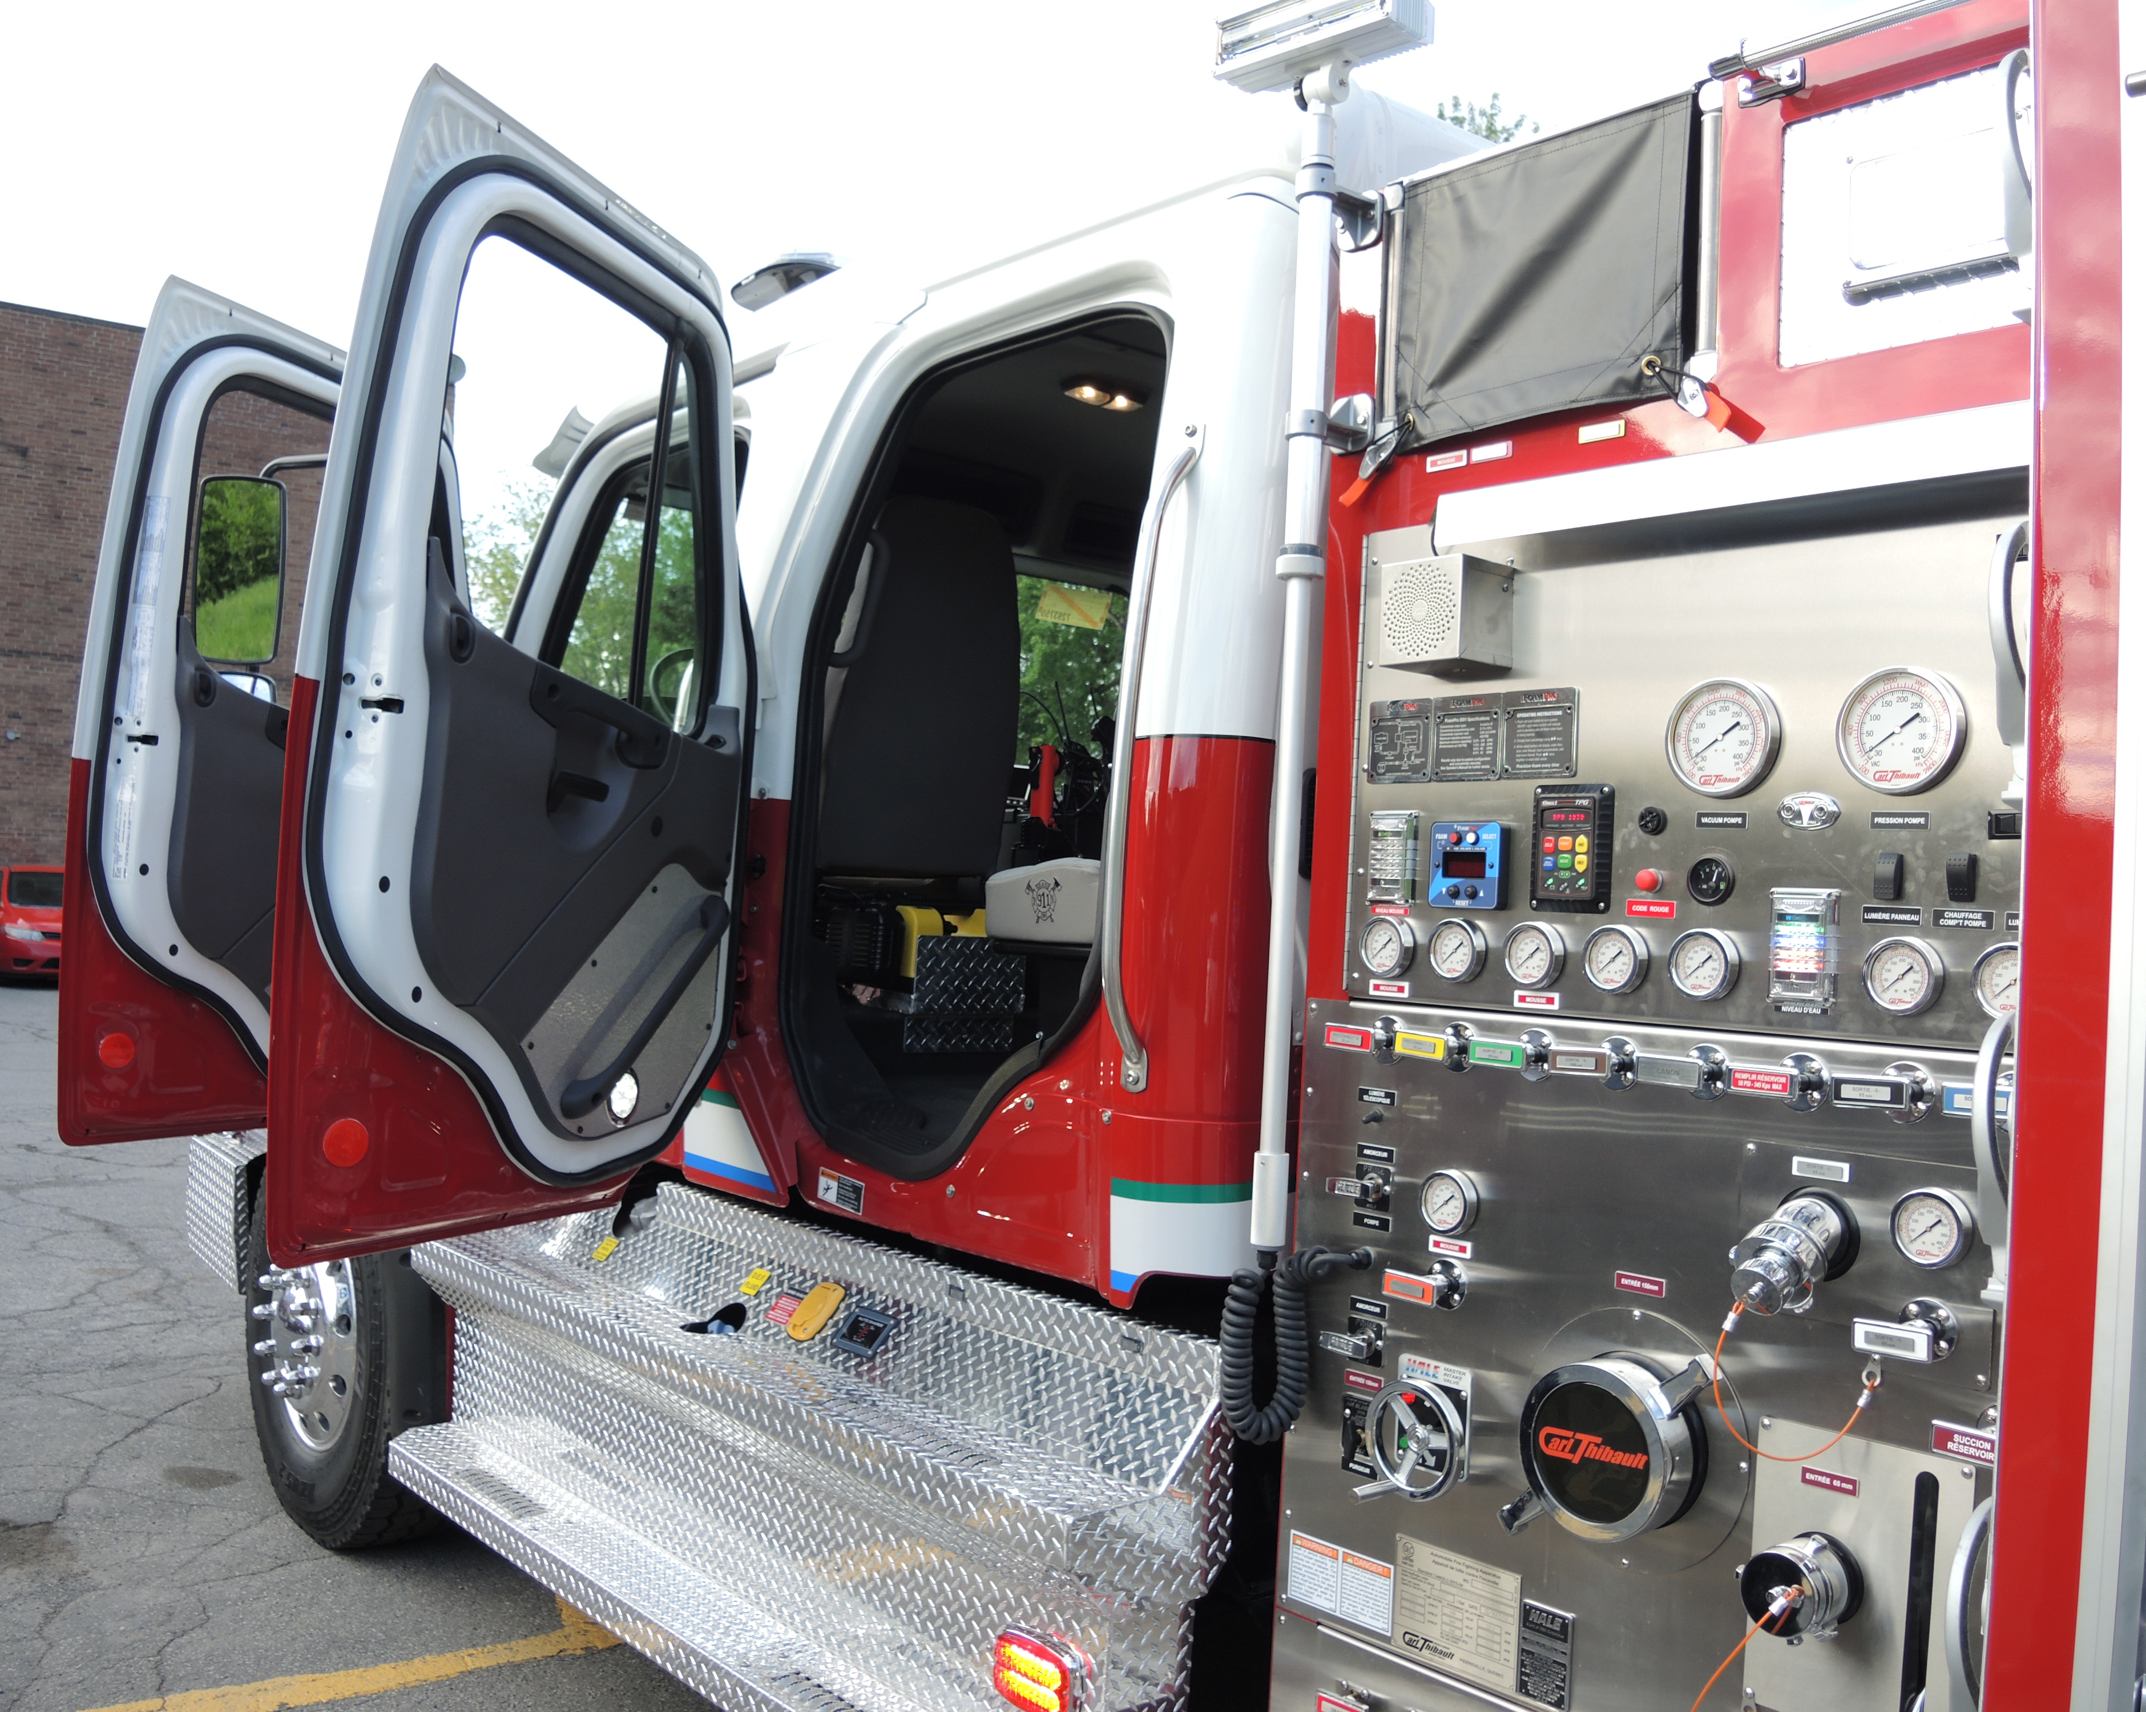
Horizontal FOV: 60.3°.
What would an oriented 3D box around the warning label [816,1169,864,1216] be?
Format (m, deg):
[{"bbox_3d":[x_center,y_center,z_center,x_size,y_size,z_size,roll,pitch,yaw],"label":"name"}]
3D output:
[{"bbox_3d":[-0.392,0.567,3.120,0.003,0.055,0.135,5,1,-41],"label":"warning label"}]

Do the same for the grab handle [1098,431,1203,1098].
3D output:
[{"bbox_3d":[0.094,-0.134,2.555,0.080,0.925,0.045,9,-5,-41],"label":"grab handle"}]

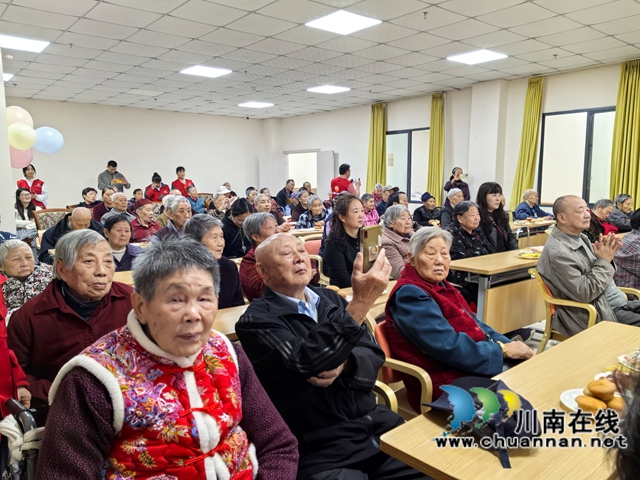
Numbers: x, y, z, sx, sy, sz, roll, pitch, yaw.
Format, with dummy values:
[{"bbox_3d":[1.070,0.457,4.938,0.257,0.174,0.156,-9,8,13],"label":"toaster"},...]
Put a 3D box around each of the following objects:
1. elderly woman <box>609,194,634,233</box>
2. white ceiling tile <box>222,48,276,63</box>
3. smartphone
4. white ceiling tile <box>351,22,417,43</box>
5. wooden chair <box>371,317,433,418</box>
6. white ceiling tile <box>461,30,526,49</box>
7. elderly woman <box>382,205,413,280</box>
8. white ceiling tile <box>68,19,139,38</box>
[{"bbox_3d":[3.626,0.047,5.828,0.500,1.147,0.680,-6,9,-39],"label":"elderly woman"},{"bbox_3d":[-0.905,-2.378,6.439,0.600,0.020,0.600,-6,9,-40],"label":"white ceiling tile"},{"bbox_3d":[0.144,0.042,1.380,0.075,0.157,0.010,-12,13,-39],"label":"smartphone"},{"bbox_3d":[0.705,-2.264,5.442,0.600,0.020,0.600,-6,9,-39],"label":"white ceiling tile"},{"bbox_3d":[0.475,0.697,2.090,0.560,0.820,0.550,-6,9,-39],"label":"wooden chair"},{"bbox_3d":[2.006,-2.314,5.749,0.600,0.020,0.600,-6,9,-39],"label":"white ceiling tile"},{"bbox_3d":[0.650,0.346,3.767,0.490,1.200,0.660,-6,9,-40],"label":"elderly woman"},{"bbox_3d":[-2.291,-2.225,5.291,0.600,0.020,0.600,-6,9,-39],"label":"white ceiling tile"}]

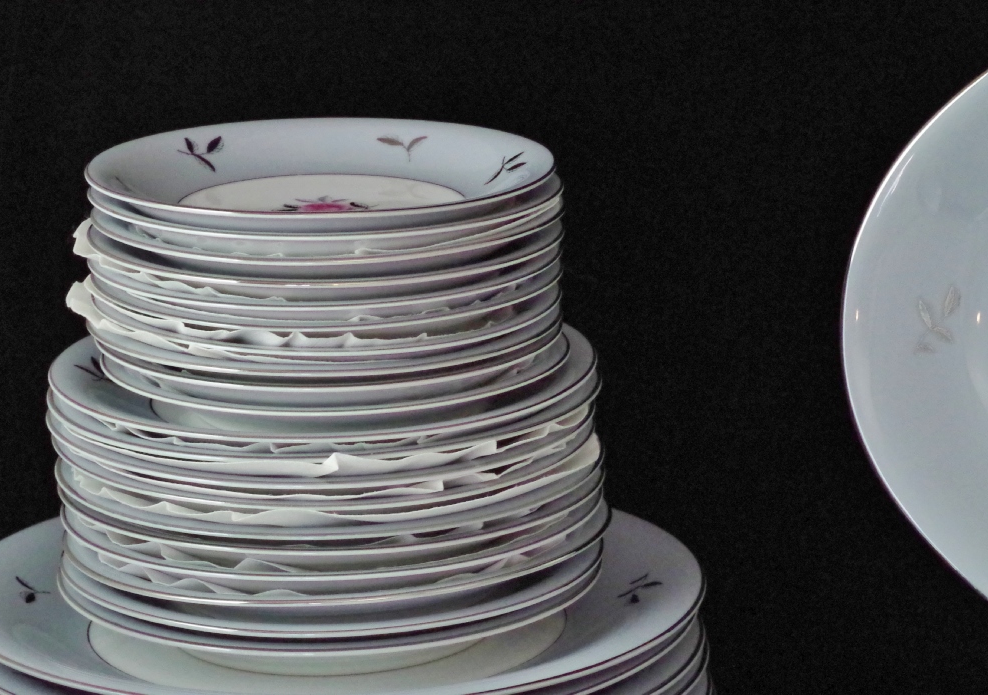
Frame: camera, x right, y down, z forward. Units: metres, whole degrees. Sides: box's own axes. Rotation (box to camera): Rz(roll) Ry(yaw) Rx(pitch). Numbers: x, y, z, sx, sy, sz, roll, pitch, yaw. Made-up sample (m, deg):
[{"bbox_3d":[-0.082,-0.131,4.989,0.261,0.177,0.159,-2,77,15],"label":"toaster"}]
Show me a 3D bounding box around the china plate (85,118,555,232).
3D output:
[{"bbox_3d":[-0.060,-0.054,1.517,0.163,0.019,0.163,0,14,0],"label":"china plate"}]

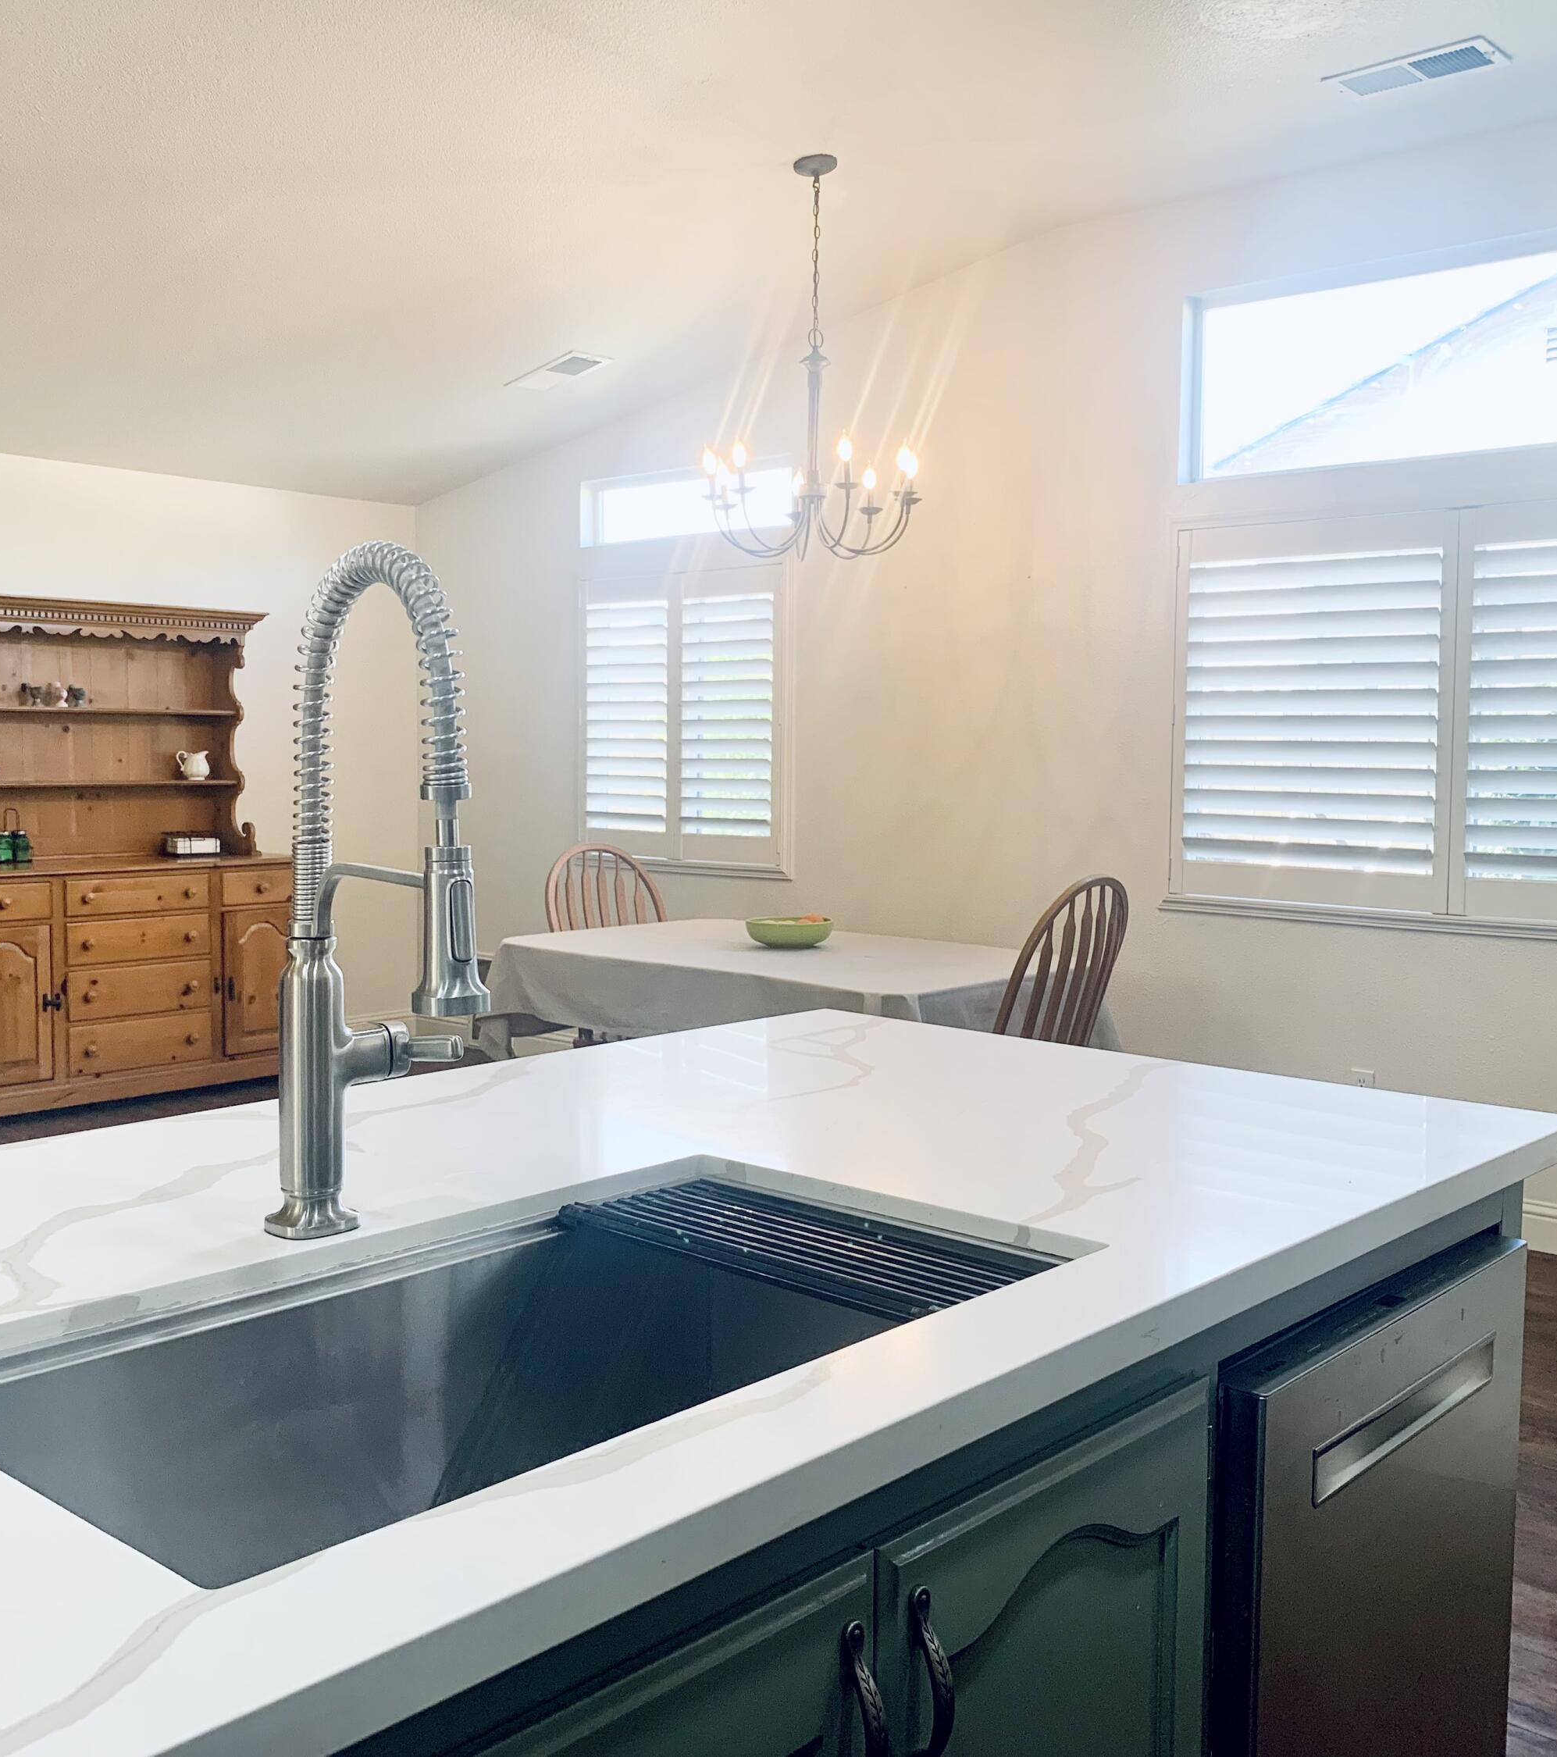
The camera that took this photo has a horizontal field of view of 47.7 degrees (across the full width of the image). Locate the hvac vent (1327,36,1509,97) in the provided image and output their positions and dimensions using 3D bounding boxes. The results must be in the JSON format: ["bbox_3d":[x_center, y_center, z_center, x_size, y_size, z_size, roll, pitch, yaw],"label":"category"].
[{"bbox_3d":[1.540,-1.937,4.242,0.399,0.020,0.195,4,6,42],"label":"hvac vent"}]

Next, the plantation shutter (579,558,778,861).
[{"bbox_3d":[-0.386,-0.619,6.788,1.088,1.110,0.050,4,6,42],"label":"plantation shutter"}]

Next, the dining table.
[{"bbox_3d":[0.034,0.585,4.934,1.620,0.765,0.995,4,6,42],"label":"dining table"}]

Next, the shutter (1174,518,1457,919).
[{"bbox_3d":[1.523,-0.472,5.062,0.849,1.097,0.050,4,6,42],"label":"shutter"}]

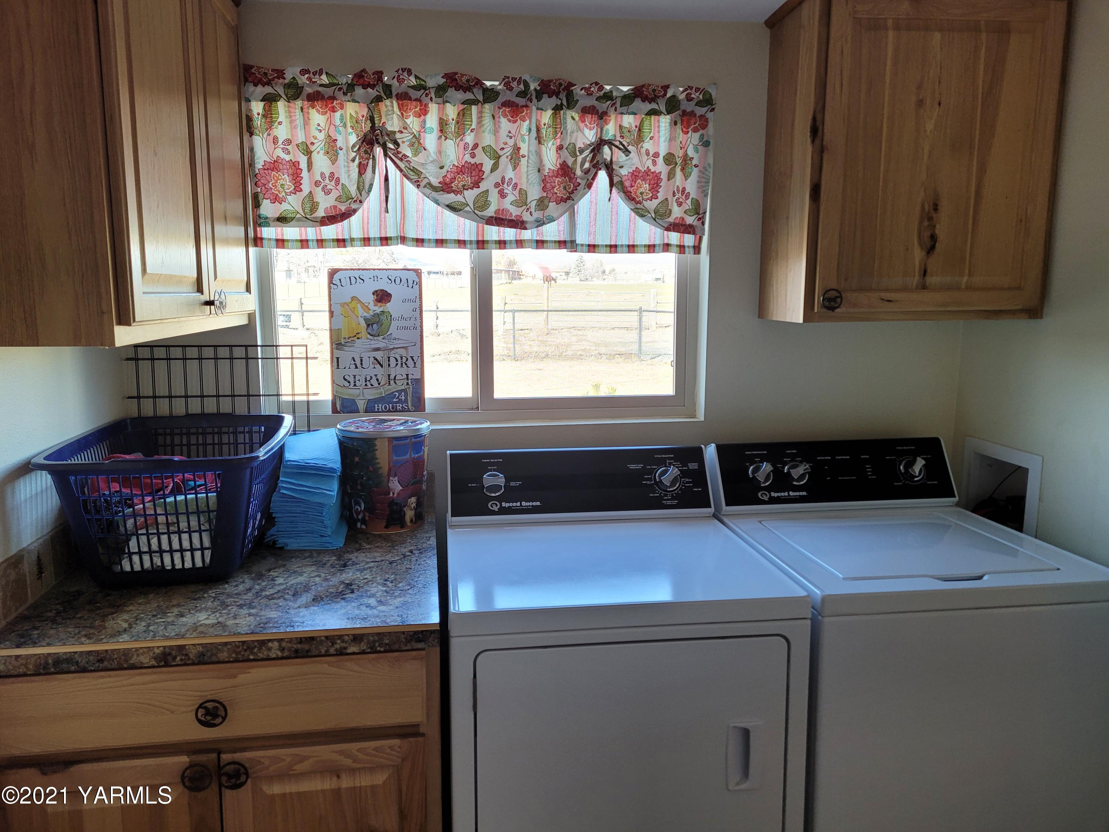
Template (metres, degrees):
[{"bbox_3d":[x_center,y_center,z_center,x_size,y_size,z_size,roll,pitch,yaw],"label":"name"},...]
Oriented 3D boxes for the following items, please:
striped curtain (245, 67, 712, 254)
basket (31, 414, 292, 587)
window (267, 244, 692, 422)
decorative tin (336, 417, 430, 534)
[{"bbox_3d":[-0.163,-0.645,2.131,1.175,0.432,0.080,-1,9,-9],"label":"striped curtain"},{"bbox_3d":[-0.810,0.178,1.825,0.430,0.268,0.616,-1,9,-9],"label":"basket"},{"bbox_3d":[-0.163,-0.420,2.235,1.193,0.896,0.100,-1,9,-9],"label":"window"},{"bbox_3d":[-0.425,0.145,2.094,0.228,0.254,0.228,-1,9,-9],"label":"decorative tin"}]

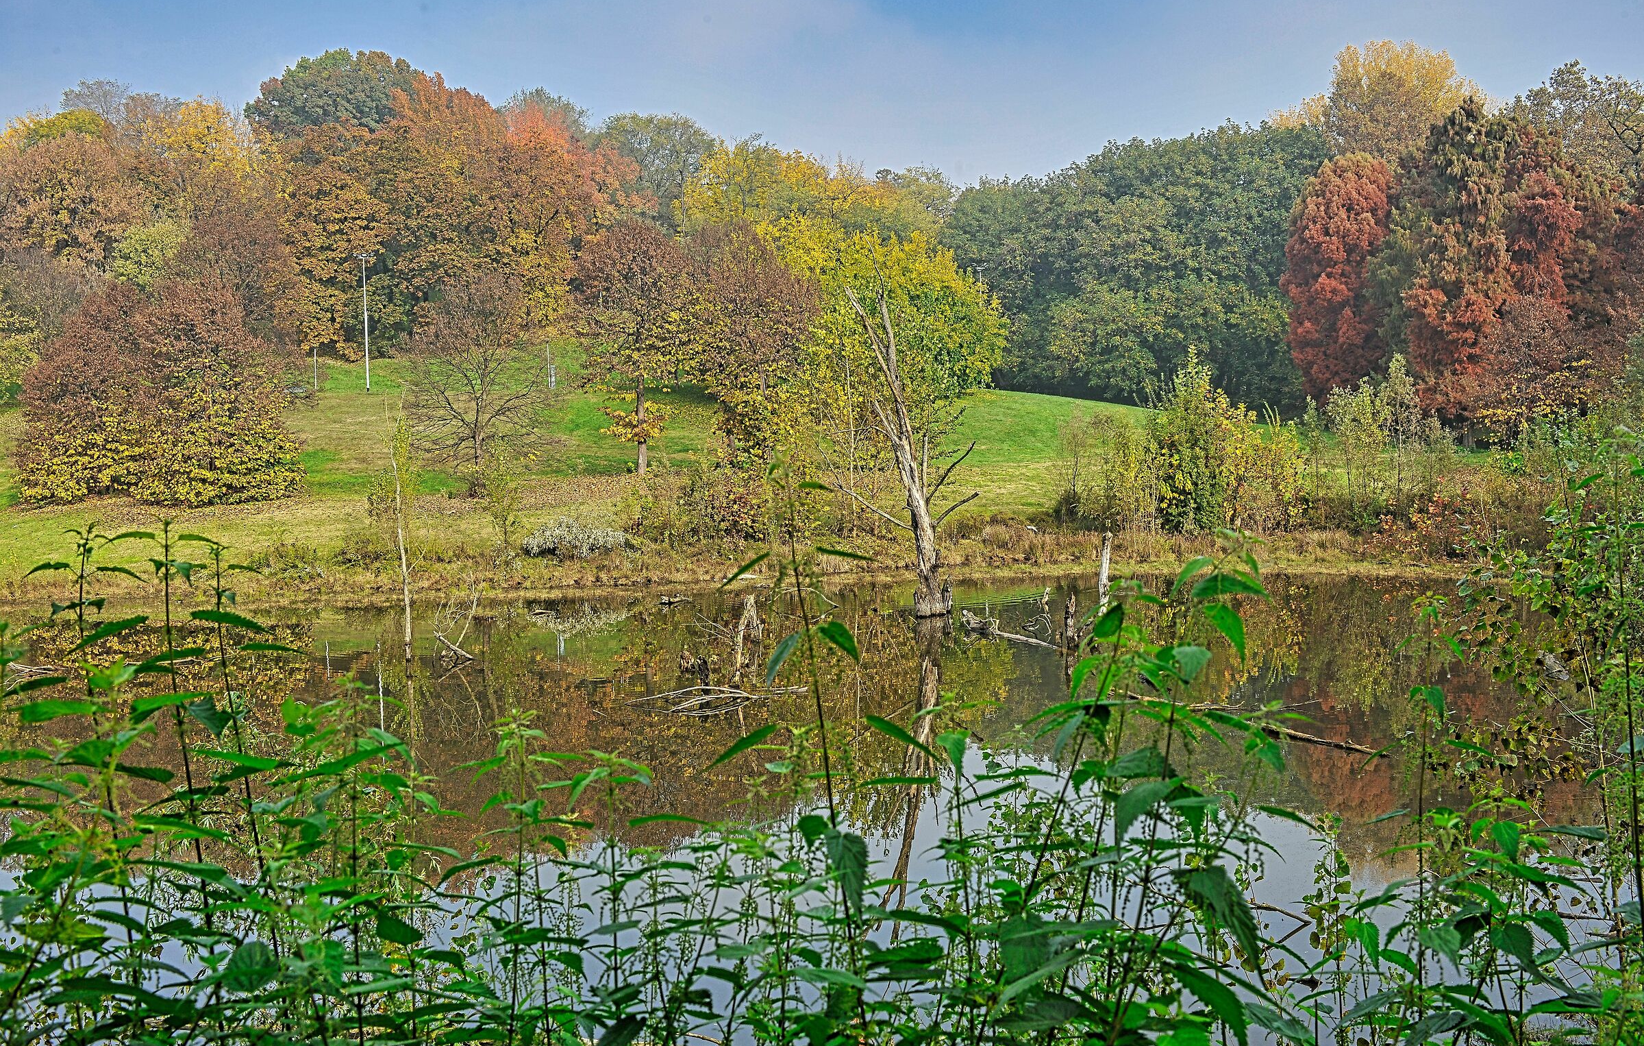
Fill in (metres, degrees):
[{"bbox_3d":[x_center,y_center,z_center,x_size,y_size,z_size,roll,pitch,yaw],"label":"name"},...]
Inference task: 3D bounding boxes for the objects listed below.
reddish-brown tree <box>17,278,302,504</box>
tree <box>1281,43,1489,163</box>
[{"bbox_3d":[-22.499,-4.438,54.312,9.681,7.654,8.300,-1,3,0],"label":"reddish-brown tree"},{"bbox_3d":[43.459,-23.943,124.334,15.200,26.862,13.500,-1,3,0],"label":"tree"}]

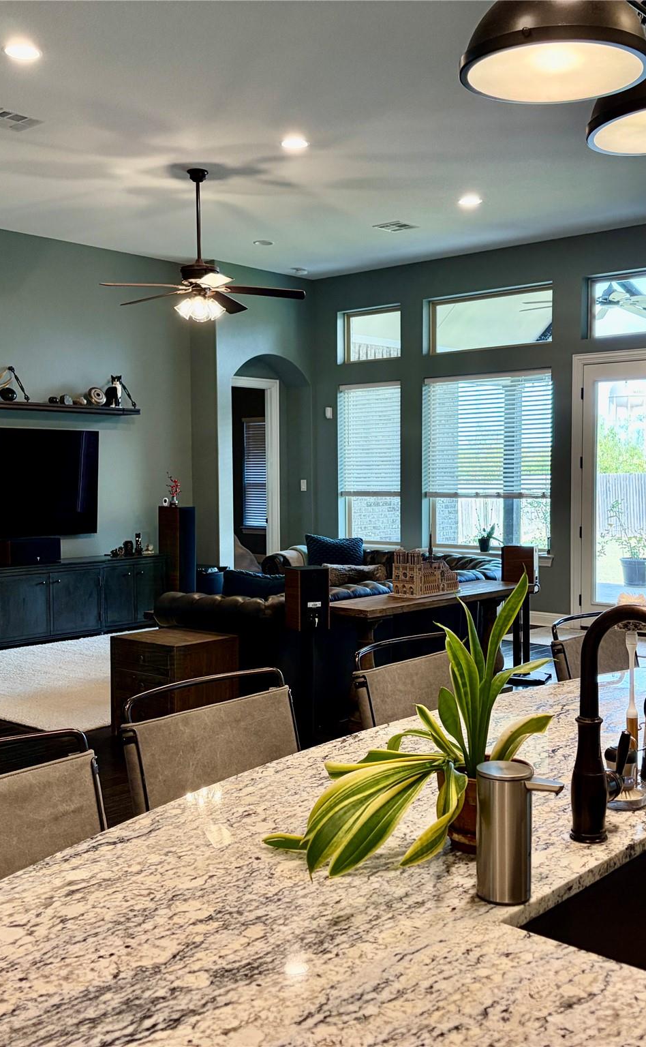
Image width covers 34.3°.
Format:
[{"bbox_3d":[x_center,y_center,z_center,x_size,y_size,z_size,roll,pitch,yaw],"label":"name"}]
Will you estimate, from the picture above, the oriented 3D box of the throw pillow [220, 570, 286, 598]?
[{"bbox_3d":[-0.394,0.540,6.682,0.580,0.460,0.170,2,24,42],"label":"throw pillow"}]

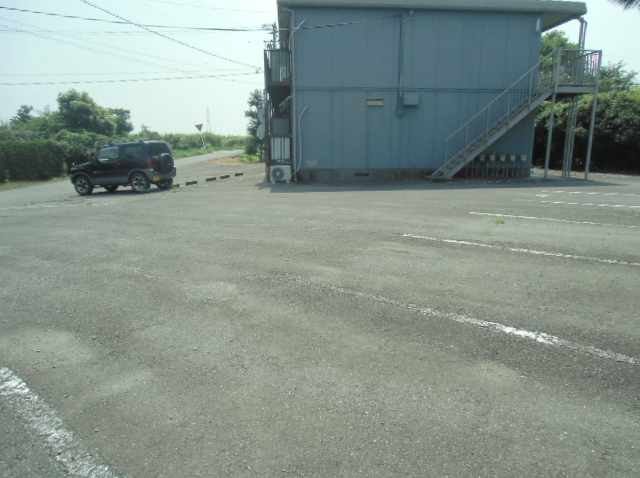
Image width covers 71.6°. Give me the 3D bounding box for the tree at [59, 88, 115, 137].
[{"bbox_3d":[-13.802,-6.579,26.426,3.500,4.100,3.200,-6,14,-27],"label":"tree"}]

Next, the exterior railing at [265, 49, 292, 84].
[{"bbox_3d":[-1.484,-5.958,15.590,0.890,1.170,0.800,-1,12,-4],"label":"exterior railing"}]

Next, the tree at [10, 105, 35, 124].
[{"bbox_3d":[-21.602,-7.893,32.354,1.900,3.400,1.900,-8,14,-33],"label":"tree"}]

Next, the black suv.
[{"bbox_3d":[-6.800,-2.450,15.280,3.395,1.700,1.475,0,12,15],"label":"black suv"}]

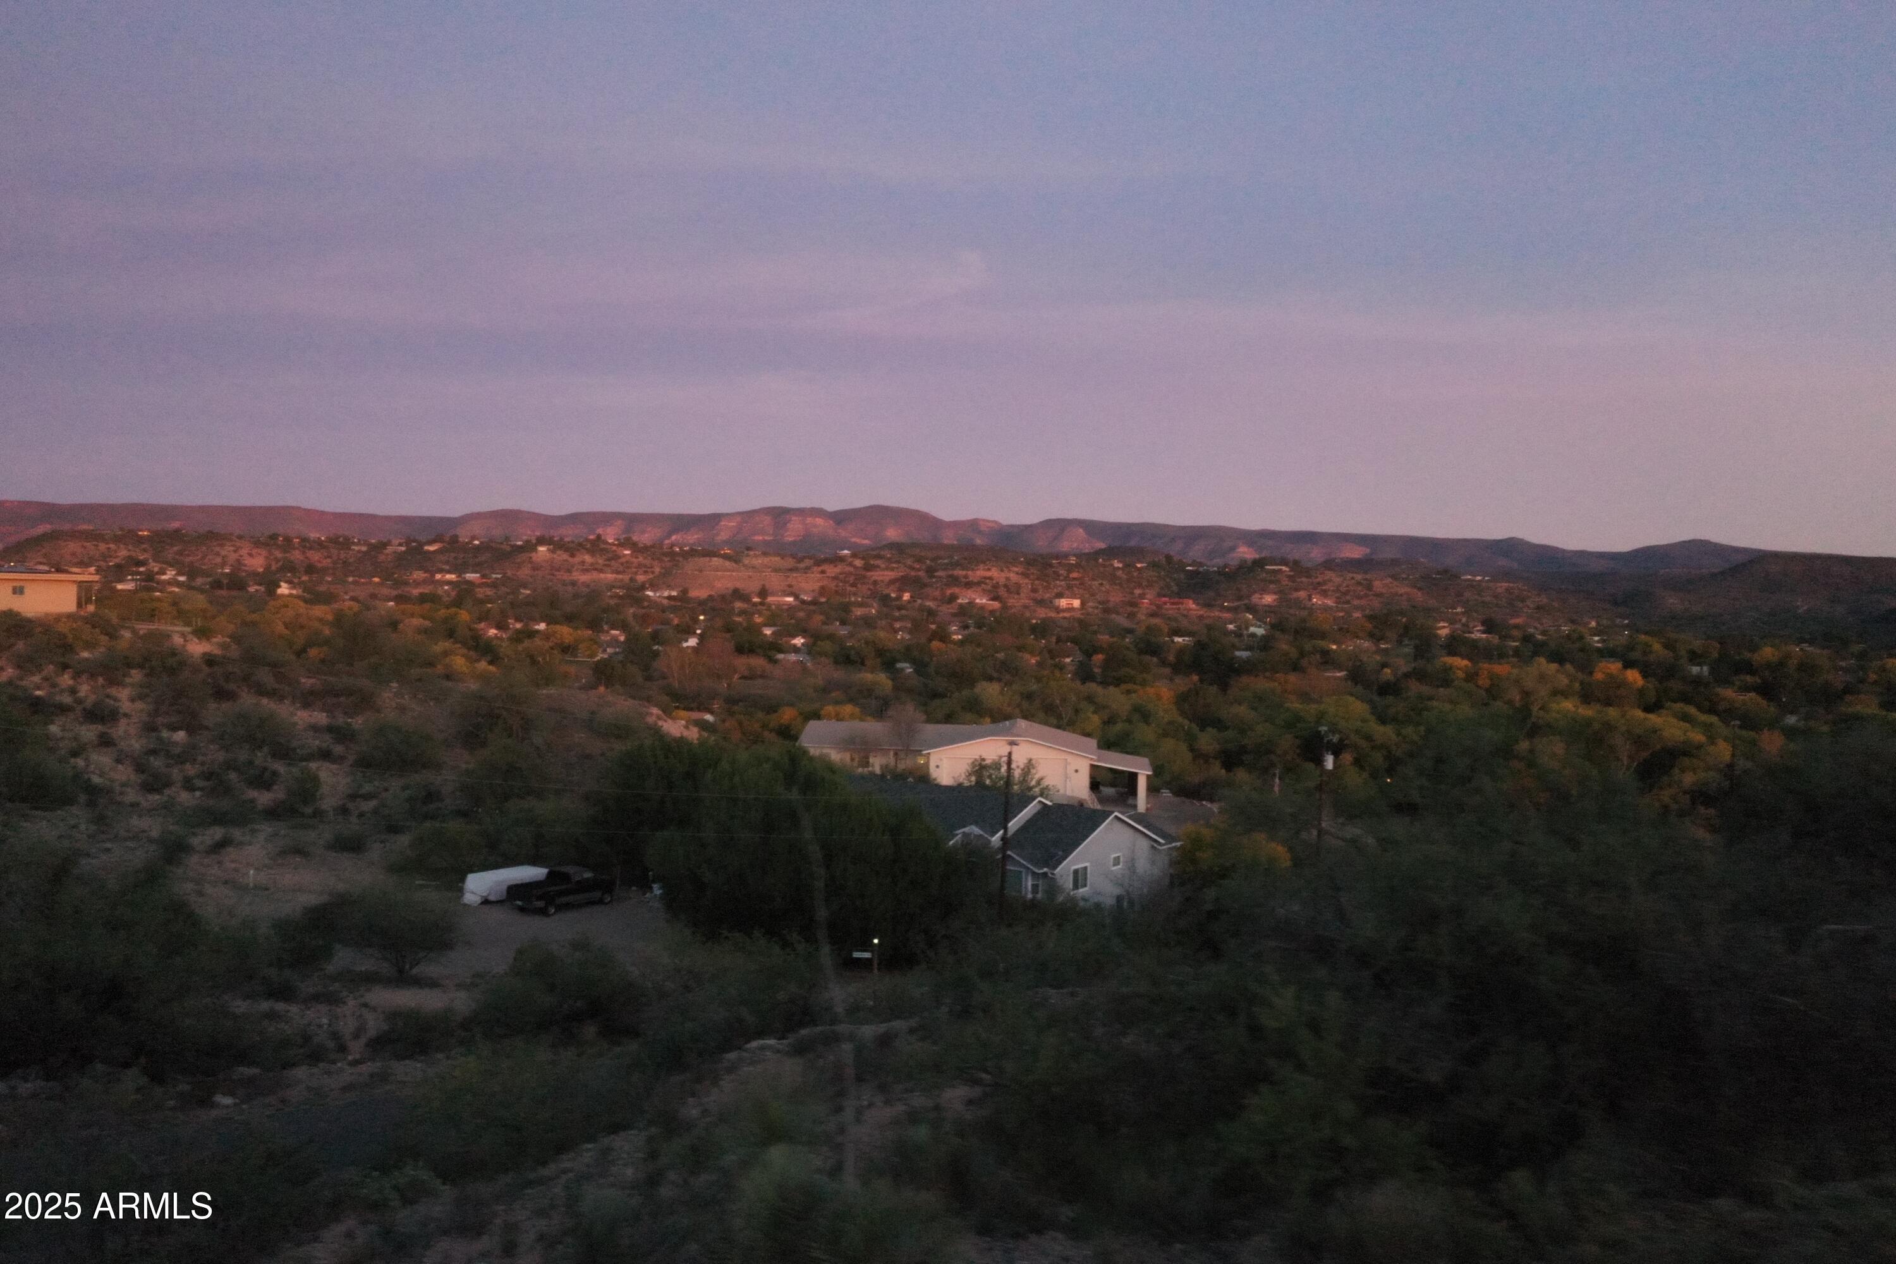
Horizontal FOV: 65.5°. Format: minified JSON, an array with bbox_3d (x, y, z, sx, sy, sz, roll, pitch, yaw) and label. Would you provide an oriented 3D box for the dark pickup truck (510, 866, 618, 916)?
[{"bbox_3d":[-18.290,12.287,70.300,1.970,1.850,5.550,3,2,32],"label":"dark pickup truck"}]

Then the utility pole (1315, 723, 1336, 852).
[{"bbox_3d":[23.009,10.582,90.000,0.900,9.600,0.500,2,2,11],"label":"utility pole"}]

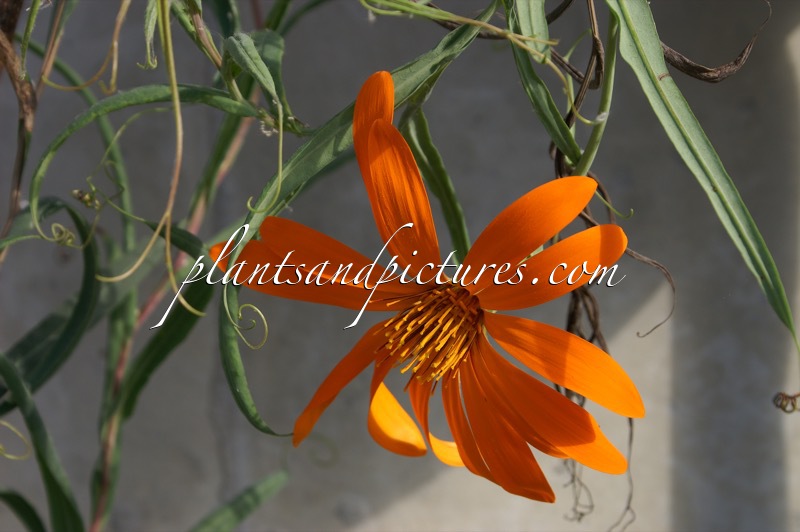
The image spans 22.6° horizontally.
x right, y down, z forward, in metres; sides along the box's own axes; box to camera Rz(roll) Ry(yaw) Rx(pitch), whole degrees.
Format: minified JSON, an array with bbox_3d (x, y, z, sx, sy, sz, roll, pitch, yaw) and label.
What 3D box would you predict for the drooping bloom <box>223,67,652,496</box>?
[{"bbox_3d":[0.004,0.009,0.484,0.110,0.117,0.046,0,27,27],"label":"drooping bloom"}]

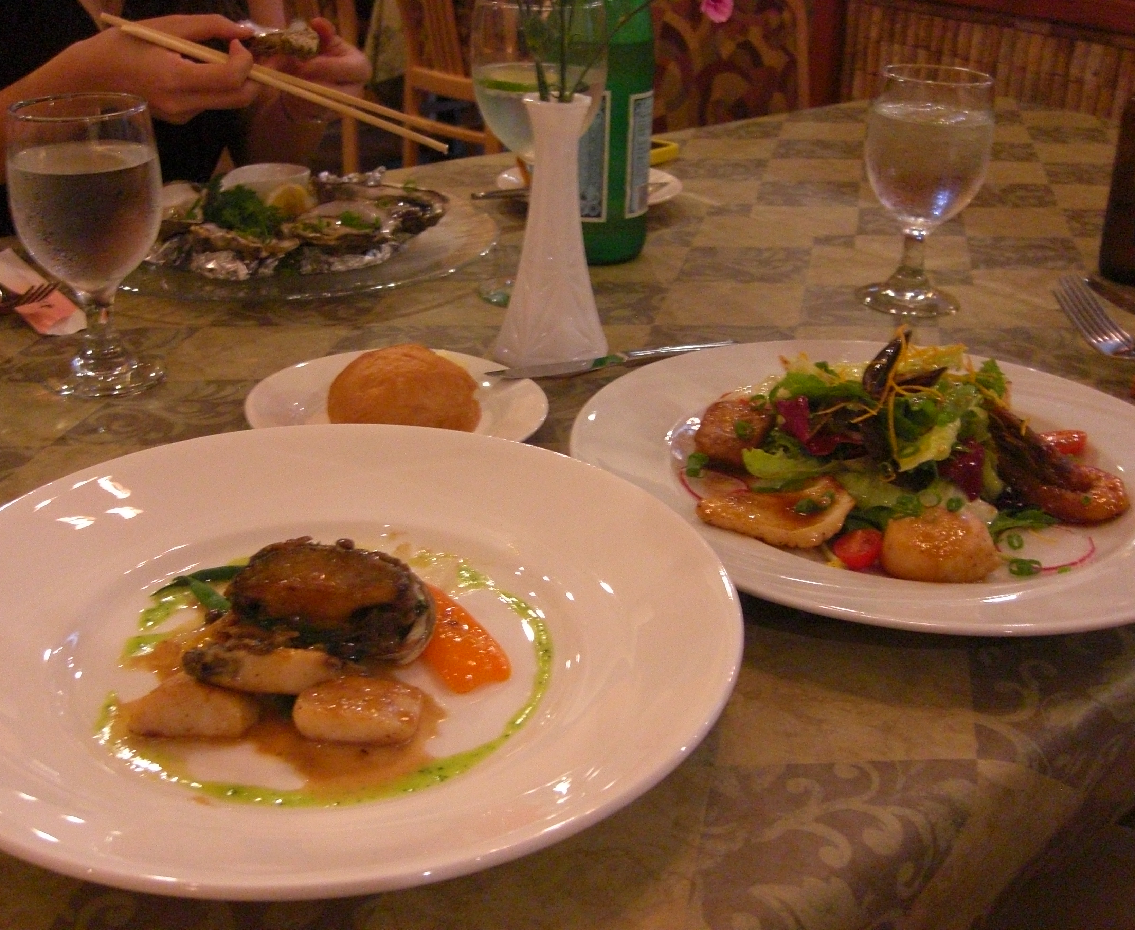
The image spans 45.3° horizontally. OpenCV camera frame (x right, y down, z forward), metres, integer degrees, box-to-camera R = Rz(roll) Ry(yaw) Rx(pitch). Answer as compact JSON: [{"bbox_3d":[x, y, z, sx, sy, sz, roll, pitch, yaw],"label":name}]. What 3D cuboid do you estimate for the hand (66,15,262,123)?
[{"bbox_3d":[-0.293,-0.286,0.985,0.135,0.075,0.080,2,26,0],"label":"hand"}]

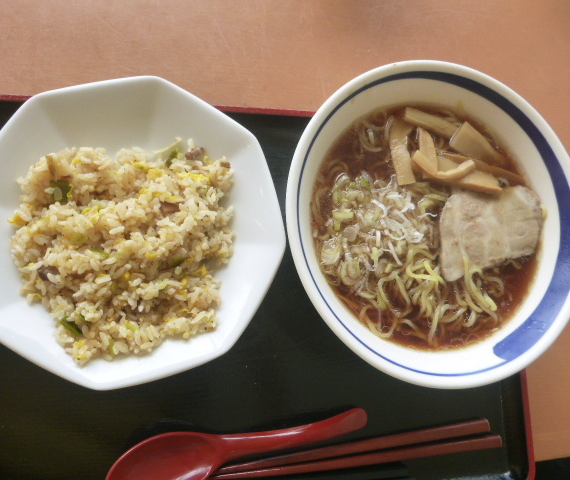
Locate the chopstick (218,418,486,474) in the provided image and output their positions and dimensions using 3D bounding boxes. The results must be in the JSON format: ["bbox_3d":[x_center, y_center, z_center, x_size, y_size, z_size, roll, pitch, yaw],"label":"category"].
[{"bbox_3d":[0.049,0.149,0.329,0.219,0.008,0.008,-4,82,-13],"label":"chopstick"}]

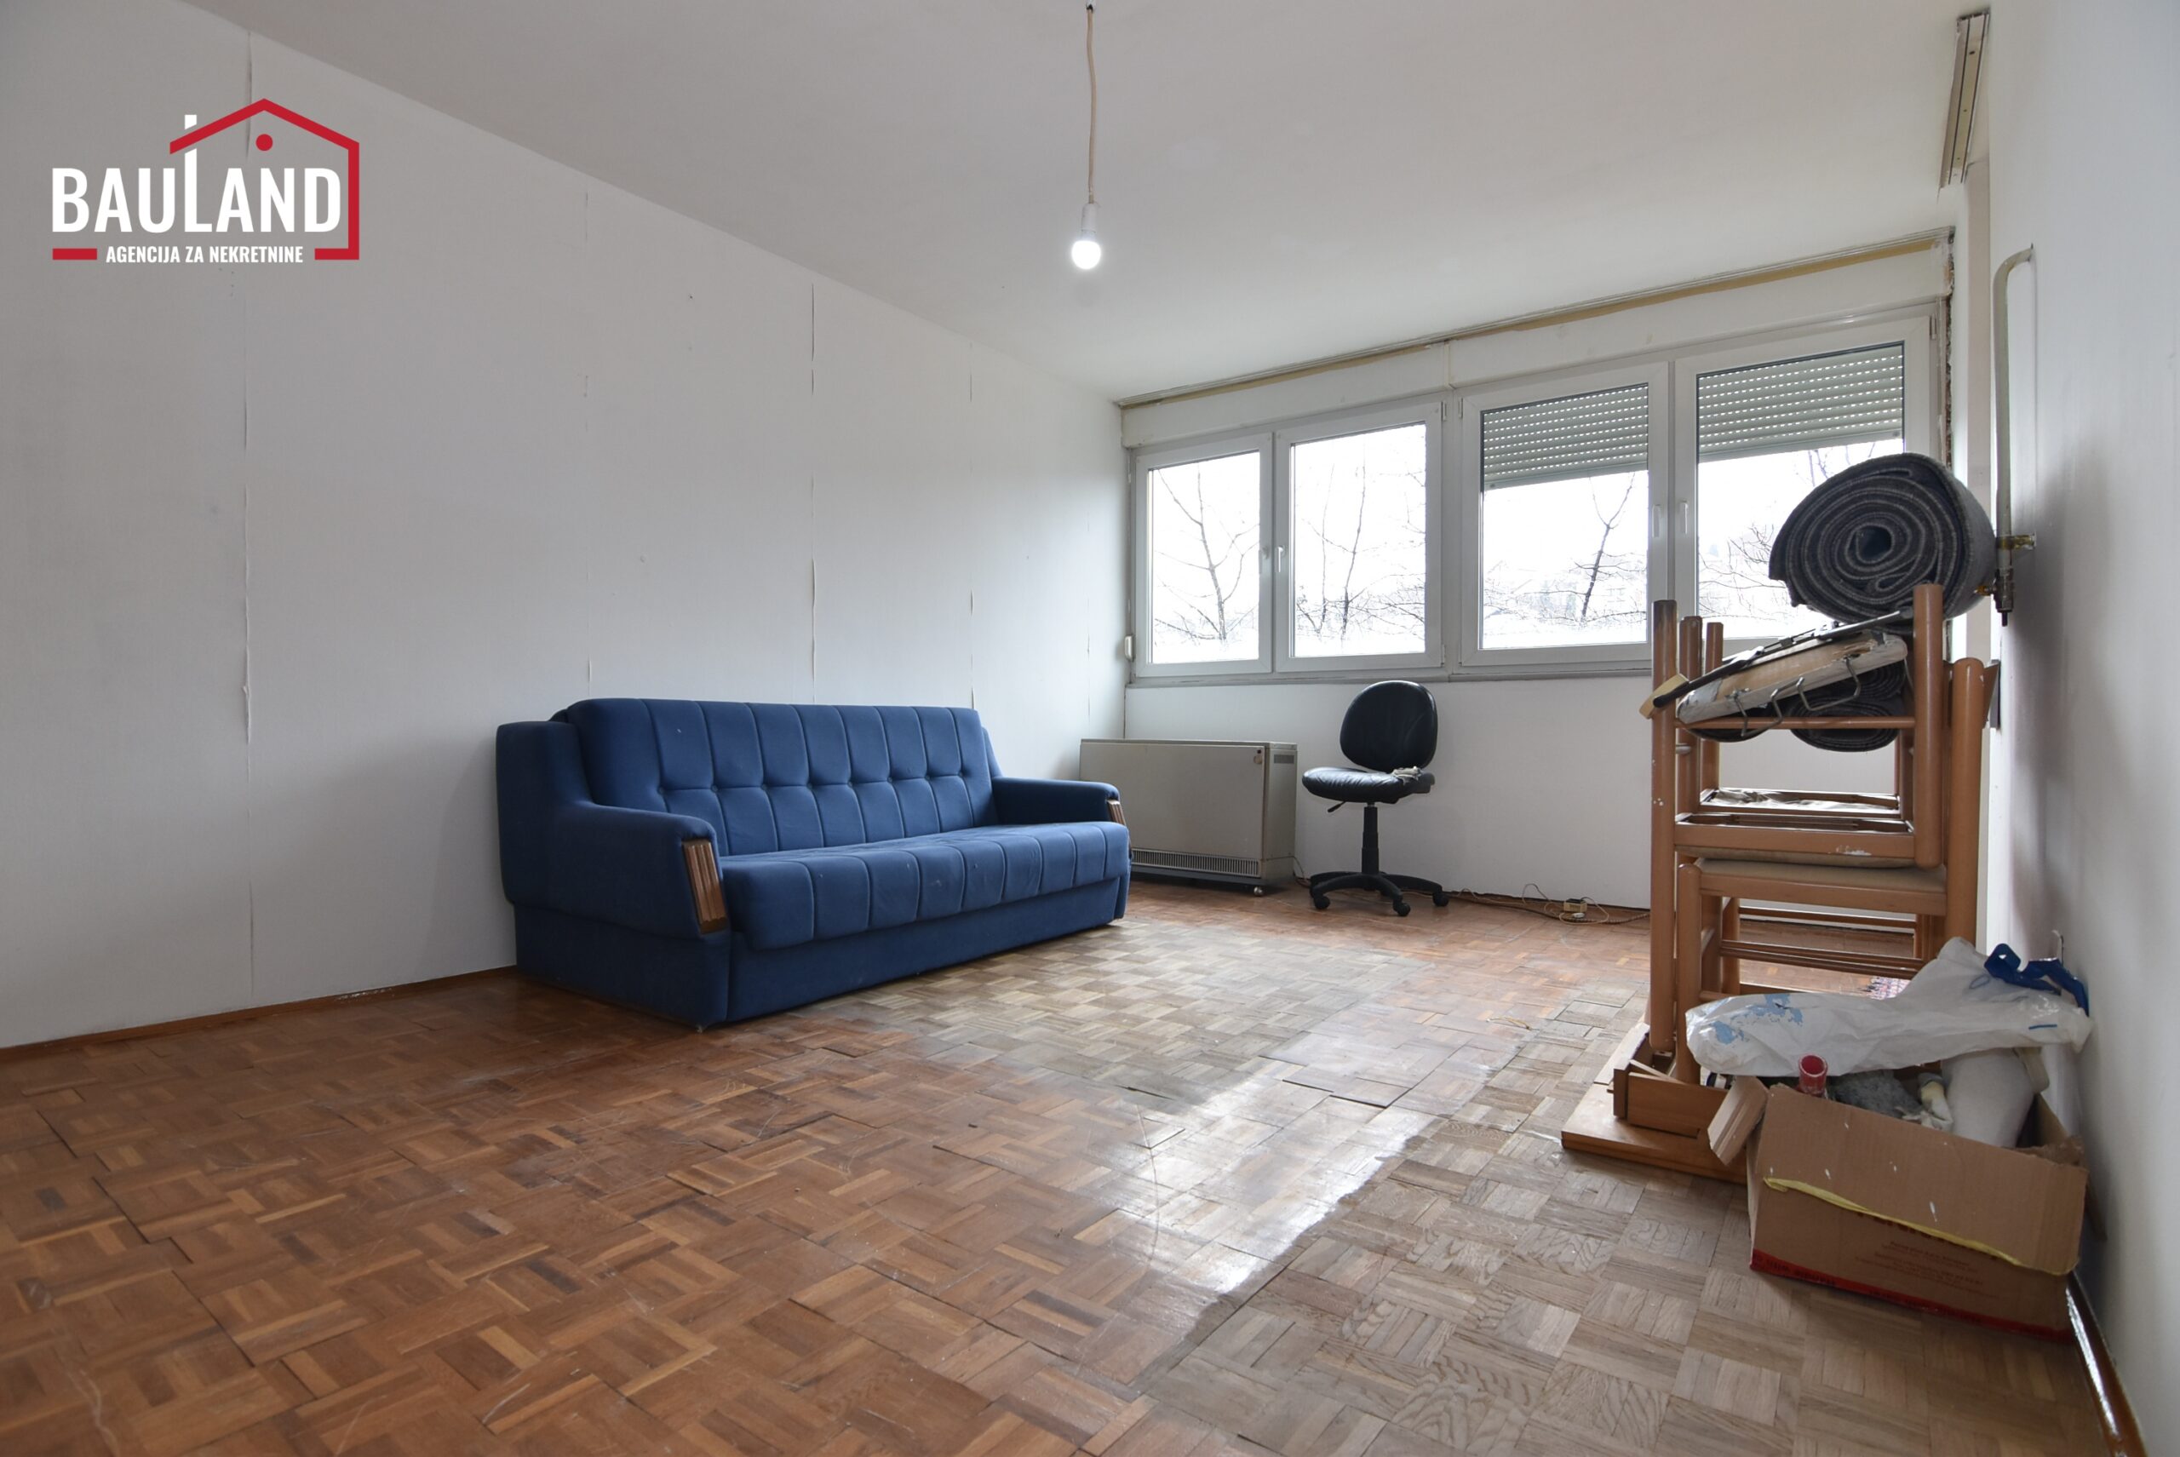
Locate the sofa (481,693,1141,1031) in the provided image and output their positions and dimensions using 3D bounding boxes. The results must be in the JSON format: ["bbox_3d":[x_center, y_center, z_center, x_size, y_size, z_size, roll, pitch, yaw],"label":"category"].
[{"bbox_3d":[-0.823,0.348,3.469,0.964,0.857,1.928,0,0,37],"label":"sofa"}]

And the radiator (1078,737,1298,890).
[{"bbox_3d":[0.491,0.432,5.001,1.060,0.710,0.340,0,0,35],"label":"radiator"}]

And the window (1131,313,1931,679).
[{"bbox_3d":[1.740,-0.954,4.648,3.528,1.344,0.100,0,0,32],"label":"window"}]

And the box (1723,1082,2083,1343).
[{"bbox_3d":[1.135,0.650,1.412,0.380,0.250,0.265,0,0,28],"label":"box"}]

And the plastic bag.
[{"bbox_3d":[1.145,0.400,1.417,0.450,0.180,0.210,0,0,30],"label":"plastic bag"}]

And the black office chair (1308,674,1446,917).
[{"bbox_3d":[1.264,0.292,4.328,0.620,0.990,0.600,0,0,-33],"label":"black office chair"}]

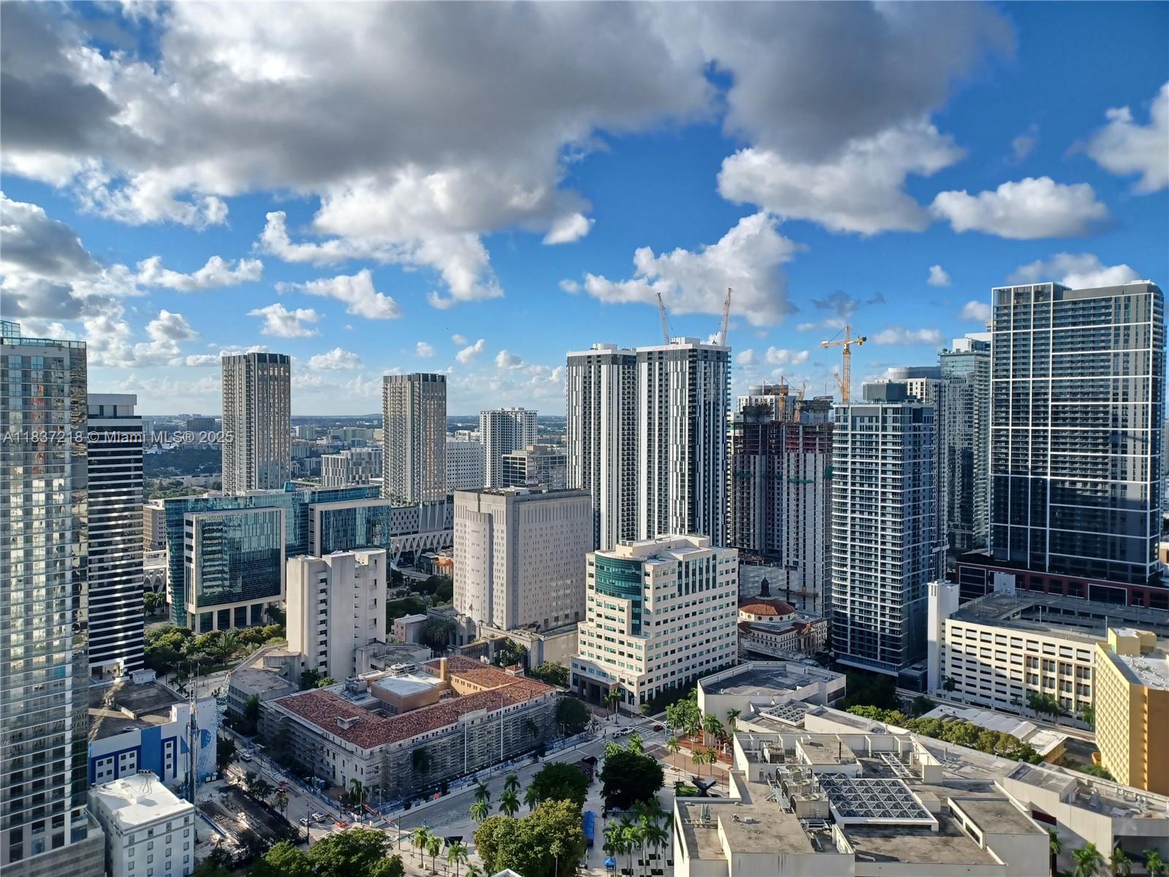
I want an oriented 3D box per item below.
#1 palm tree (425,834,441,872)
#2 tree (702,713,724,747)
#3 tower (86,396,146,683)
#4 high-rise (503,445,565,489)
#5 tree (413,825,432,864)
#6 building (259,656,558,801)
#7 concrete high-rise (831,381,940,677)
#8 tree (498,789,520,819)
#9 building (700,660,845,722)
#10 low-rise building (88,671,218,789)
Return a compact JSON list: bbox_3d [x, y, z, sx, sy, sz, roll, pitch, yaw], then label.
[{"bbox_3d":[-37.590,103.470,210.460,4.500,10.200,4.500,0,2,0],"label":"palm tree"},{"bbox_3d":[44.530,101.479,296.187,6.800,11.200,6.800,0,2,0],"label":"tree"},{"bbox_3d":[-213.530,43.720,366.210,29.000,125.000,32.000,2,3,45],"label":"tower"},{"bbox_3d":[-44.899,48.949,795.117,37.000,86.000,57.000,2,2,45],"label":"high-rise"},{"bbox_3d":[-41.000,103.270,213.410,4.900,10.400,4.900,0,2,0],"label":"tree"},{"bbox_3d":[-61.800,98.630,305.700,66.000,19.600,84.000,2,3,45],"label":"building"},{"bbox_3d":[134.129,40.017,379.899,32.000,129.000,35.000,2,2,45],"label":"concrete high-rise"},{"bbox_3d":[-20.530,102.460,231.470,5.700,11.000,5.700,0,2,0],"label":"tree"},{"bbox_3d":[68.980,99.980,318.810,36.000,16.600,55.000,2,3,45],"label":"building"},{"bbox_3d":[-144.418,94.585,271.113,43.500,26.500,34.000,2,2,45],"label":"low-rise building"}]

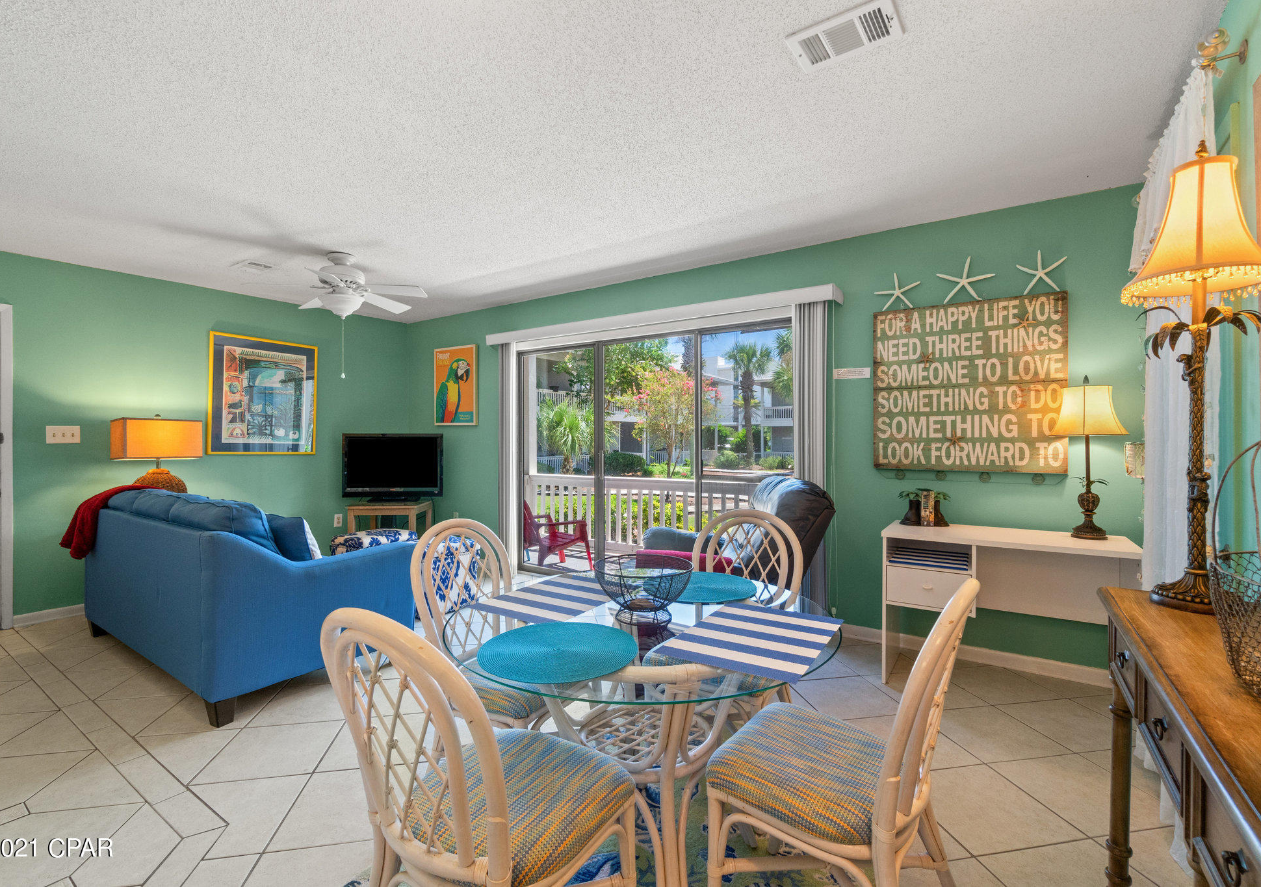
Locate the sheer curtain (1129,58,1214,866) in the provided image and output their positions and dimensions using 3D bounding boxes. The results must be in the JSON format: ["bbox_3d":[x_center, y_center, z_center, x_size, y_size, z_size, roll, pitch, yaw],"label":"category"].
[{"bbox_3d":[1.818,0.079,1.891,0.100,2.225,1.060,0,0,35],"label":"sheer curtain"}]

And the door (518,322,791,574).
[{"bbox_3d":[0.107,0.172,4.358,2.680,2.030,0.110,0,0,34],"label":"door"}]

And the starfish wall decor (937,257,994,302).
[{"bbox_3d":[1.831,-0.897,3.033,0.276,0.241,0.033,0,0,35],"label":"starfish wall decor"}]

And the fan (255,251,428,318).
[{"bbox_3d":[-1.915,-1.035,3.662,1.180,0.420,1.180,0,0,5],"label":"fan"}]

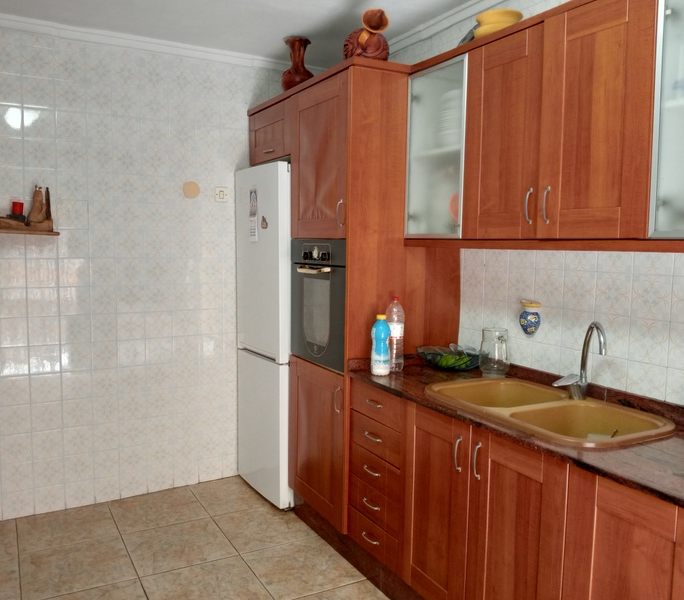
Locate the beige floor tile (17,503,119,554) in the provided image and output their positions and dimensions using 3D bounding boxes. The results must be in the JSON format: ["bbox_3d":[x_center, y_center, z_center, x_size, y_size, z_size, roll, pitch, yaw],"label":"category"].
[{"bbox_3d":[-1.405,1.161,3.309,0.456,0.010,0.456,-2,6,-29],"label":"beige floor tile"}]

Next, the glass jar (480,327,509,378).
[{"bbox_3d":[0.632,0.219,2.665,0.127,0.194,0.127,1,5,0],"label":"glass jar"}]

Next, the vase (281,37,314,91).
[{"bbox_3d":[-0.228,-1.194,3.357,0.170,0.315,0.170,1,5,0],"label":"vase"}]

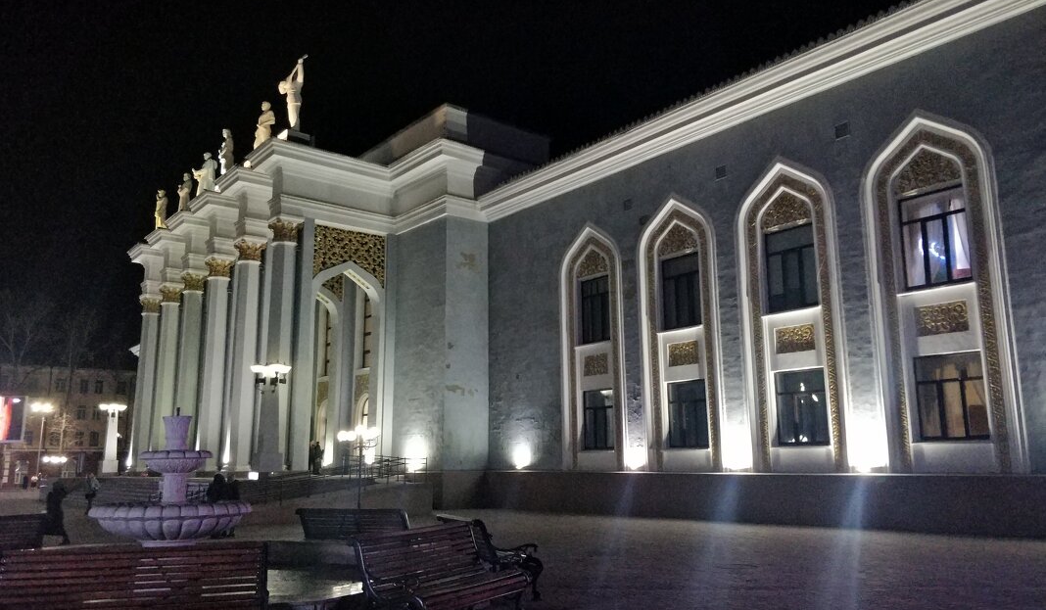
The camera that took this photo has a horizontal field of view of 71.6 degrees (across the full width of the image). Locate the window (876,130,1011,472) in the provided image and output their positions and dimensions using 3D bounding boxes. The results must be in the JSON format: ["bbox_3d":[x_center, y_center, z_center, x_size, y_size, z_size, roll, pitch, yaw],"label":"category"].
[{"bbox_3d":[12.416,-0.300,21.783,0.500,10.400,2.950,9,-15,-41],"label":"window"}]

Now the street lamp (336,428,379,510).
[{"bbox_3d":[-4.765,5.056,21.010,1.000,3.037,1.000,9,-15,-40],"label":"street lamp"}]

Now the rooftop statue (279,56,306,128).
[{"bbox_3d":[-12.031,-11.111,38.279,1.100,4.300,1.050,9,-15,-41],"label":"rooftop statue"}]

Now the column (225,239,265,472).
[{"bbox_3d":[-14.976,2.490,39.042,1.380,12.550,1.380,9,-15,-41],"label":"column"}]

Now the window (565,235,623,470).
[{"bbox_3d":[2.722,1.664,29.121,0.450,9.753,3.060,9,-15,-40],"label":"window"}]

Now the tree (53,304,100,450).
[{"bbox_3d":[-46.842,9.032,75.832,4.500,18.867,4.500,9,-15,-41],"label":"tree"}]

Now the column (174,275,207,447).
[{"bbox_3d":[-19.308,3.650,41.998,1.500,11.391,1.500,9,-15,-40],"label":"column"}]

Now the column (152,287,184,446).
[{"bbox_3d":[-22.319,4.385,45.401,1.500,11.391,1.500,9,-15,-40],"label":"column"}]

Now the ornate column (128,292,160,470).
[{"bbox_3d":[-27.412,5.423,52.614,1.380,12.550,1.380,9,-15,-41],"label":"ornate column"}]

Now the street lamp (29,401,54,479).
[{"bbox_3d":[-46.463,13.147,70.018,1.600,7.714,1.900,9,-15,-41],"label":"street lamp"}]

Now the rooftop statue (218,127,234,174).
[{"bbox_3d":[-16.869,-8.634,41.414,0.900,3.006,1.000,9,-15,-40],"label":"rooftop statue"}]

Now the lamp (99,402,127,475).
[{"bbox_3d":[-28.261,9.202,50.051,1.700,4.854,1.700,9,-15,-41],"label":"lamp"}]

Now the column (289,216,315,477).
[{"bbox_3d":[-10.183,1.657,33.029,0.764,11.479,0.950,9,-15,-40],"label":"column"}]

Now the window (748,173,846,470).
[{"bbox_3d":[8.388,0.245,22.724,0.450,9.811,3.060,9,-15,-40],"label":"window"}]

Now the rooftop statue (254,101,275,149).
[{"bbox_3d":[-13.706,-9.335,38.277,0.900,3.051,1.000,9,-15,-40],"label":"rooftop statue"}]

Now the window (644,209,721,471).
[{"bbox_3d":[6.252,1.203,28.501,0.500,10.300,3.000,9,-15,-41],"label":"window"}]

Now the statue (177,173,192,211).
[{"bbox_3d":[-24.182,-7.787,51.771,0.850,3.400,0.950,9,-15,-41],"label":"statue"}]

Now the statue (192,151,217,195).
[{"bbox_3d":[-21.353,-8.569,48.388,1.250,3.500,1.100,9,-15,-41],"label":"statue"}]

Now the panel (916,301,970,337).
[{"bbox_3d":[11.213,0.391,19.400,0.150,0.778,1.267,9,-15,-40],"label":"panel"}]

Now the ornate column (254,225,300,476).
[{"bbox_3d":[-10.972,1.616,32.576,1.500,11.391,1.500,9,-15,-40],"label":"ornate column"}]

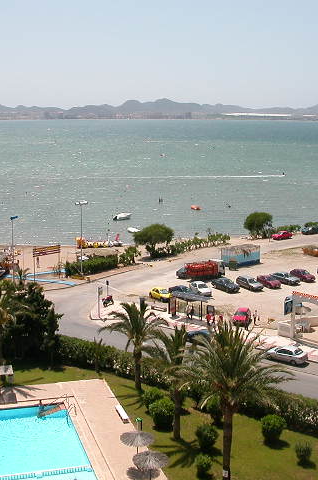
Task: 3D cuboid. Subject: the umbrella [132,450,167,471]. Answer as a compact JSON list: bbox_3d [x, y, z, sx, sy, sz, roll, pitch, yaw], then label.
[{"bbox_3d":[-0.554,15.652,45.802,2.380,2.500,2.380,0,10,0],"label":"umbrella"}]

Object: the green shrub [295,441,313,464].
[{"bbox_3d":[10.045,14.701,47.326,1.200,1.500,1.200,0,10,0],"label":"green shrub"}]

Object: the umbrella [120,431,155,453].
[{"bbox_3d":[-1.431,14.399,46.739,2.350,2.300,2.350,0,10,0],"label":"umbrella"}]

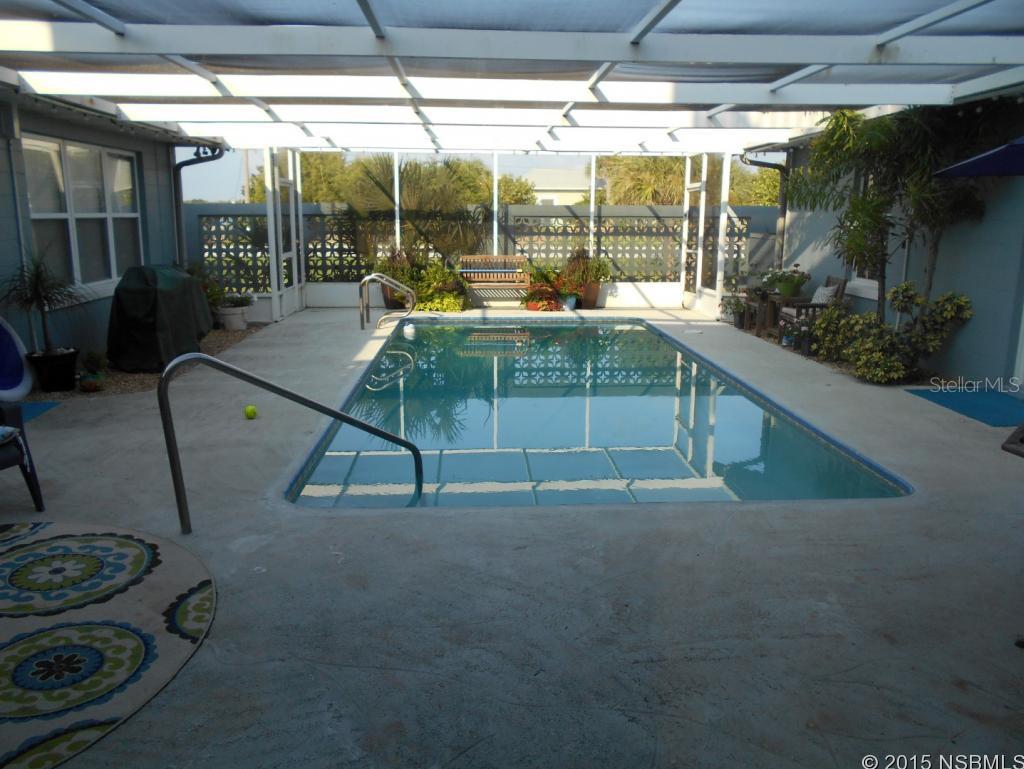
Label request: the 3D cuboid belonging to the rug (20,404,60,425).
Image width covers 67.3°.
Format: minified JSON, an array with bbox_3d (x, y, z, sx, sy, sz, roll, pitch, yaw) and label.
[{"bbox_3d":[-4.221,0.277,5.925,0.896,0.015,1.218,0,13,-3],"label":"rug"}]

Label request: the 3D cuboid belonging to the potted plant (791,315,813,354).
[{"bbox_3d":[3.375,-0.573,8.938,0.285,0.435,0.285,0,13,-3],"label":"potted plant"}]

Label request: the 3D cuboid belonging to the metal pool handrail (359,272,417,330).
[{"bbox_3d":[-1.764,-1.219,11.019,0.815,0.750,0.704,0,13,-3],"label":"metal pool handrail"}]

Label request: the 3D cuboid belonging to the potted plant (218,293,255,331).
[{"bbox_3d":[-3.828,-1.028,10.690,0.491,0.500,0.491,0,13,-3],"label":"potted plant"}]

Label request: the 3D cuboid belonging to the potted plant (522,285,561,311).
[{"bbox_3d":[0.496,-1.465,12.917,0.640,0.426,0.512,0,13,-3],"label":"potted plant"}]

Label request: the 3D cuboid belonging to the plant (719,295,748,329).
[{"bbox_3d":[3.149,-1.040,10.938,0.434,0.478,0.390,0,13,-3],"label":"plant"}]

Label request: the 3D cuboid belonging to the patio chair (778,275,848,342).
[{"bbox_3d":[3.708,-0.975,9.843,0.825,0.830,0.654,0,13,-3],"label":"patio chair"}]

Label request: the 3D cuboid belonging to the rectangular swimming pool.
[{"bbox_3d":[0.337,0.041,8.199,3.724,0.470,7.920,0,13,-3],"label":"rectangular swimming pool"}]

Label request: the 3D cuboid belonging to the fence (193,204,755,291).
[{"bbox_3d":[-0.678,-2.324,13.798,9.876,1.711,0.200,0,13,-3],"label":"fence"}]

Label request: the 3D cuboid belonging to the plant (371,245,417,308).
[{"bbox_3d":[-1.950,-1.740,12.669,0.752,1.049,0.677,0,13,-3],"label":"plant"}]

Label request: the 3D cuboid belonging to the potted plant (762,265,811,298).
[{"bbox_3d":[3.592,-1.353,10.067,0.641,0.430,0.545,0,13,-3],"label":"potted plant"}]

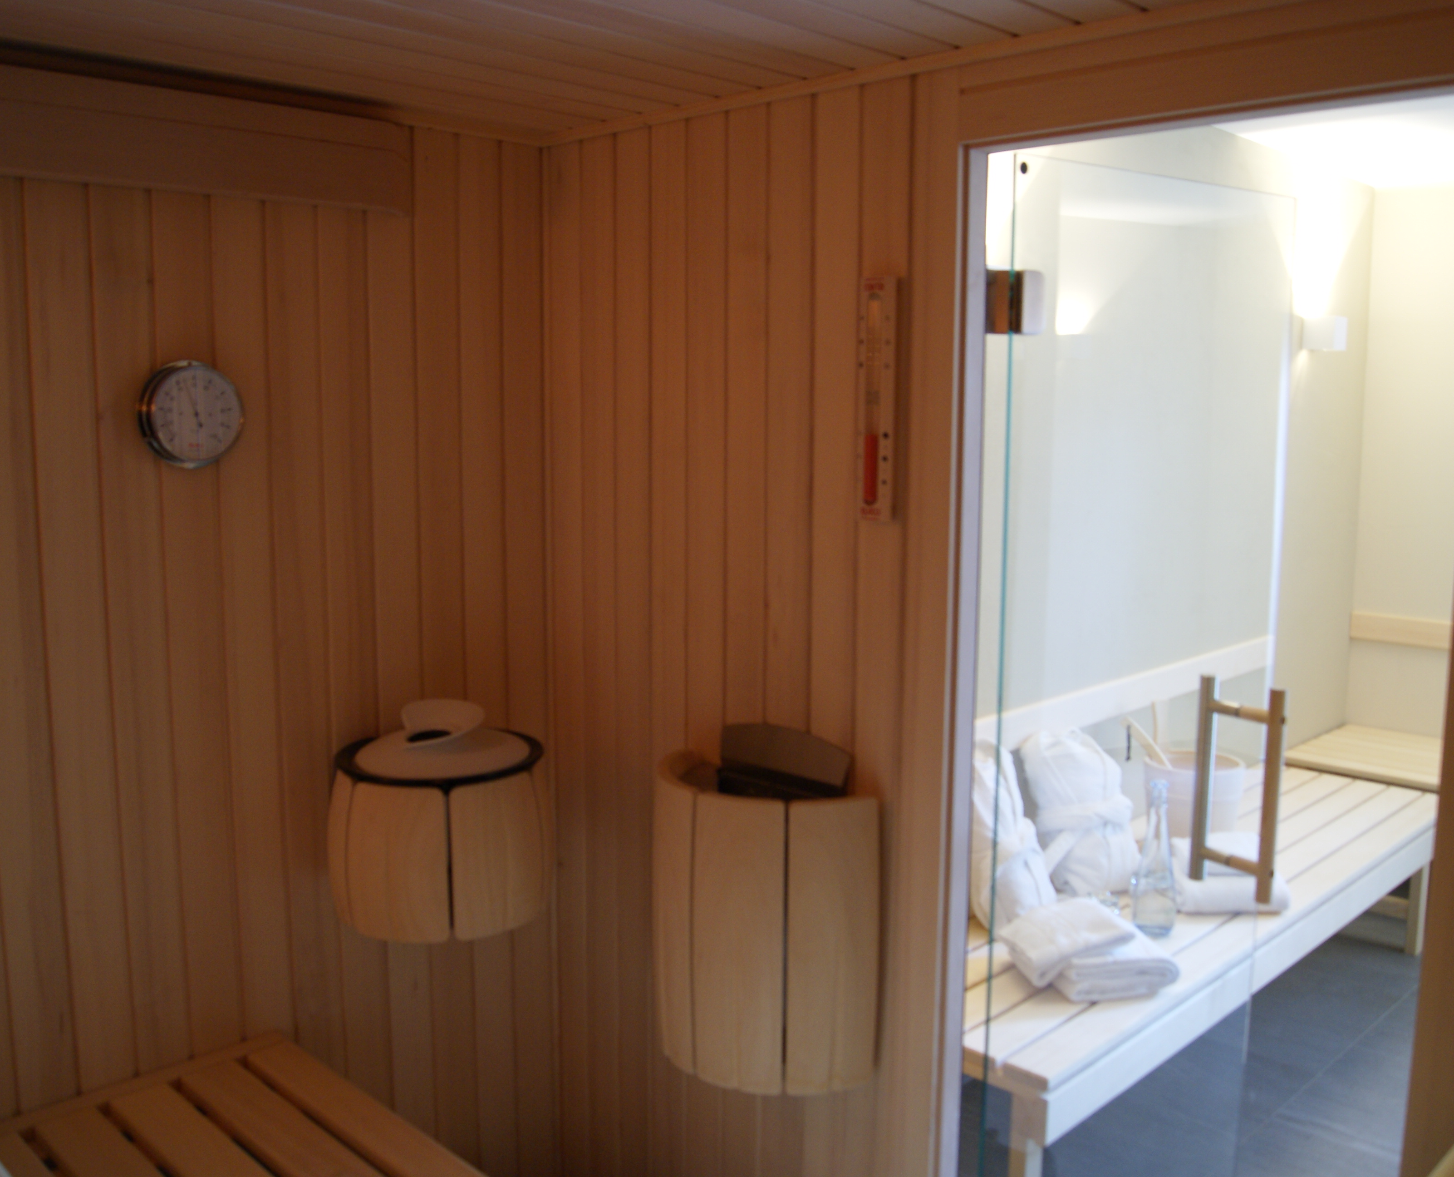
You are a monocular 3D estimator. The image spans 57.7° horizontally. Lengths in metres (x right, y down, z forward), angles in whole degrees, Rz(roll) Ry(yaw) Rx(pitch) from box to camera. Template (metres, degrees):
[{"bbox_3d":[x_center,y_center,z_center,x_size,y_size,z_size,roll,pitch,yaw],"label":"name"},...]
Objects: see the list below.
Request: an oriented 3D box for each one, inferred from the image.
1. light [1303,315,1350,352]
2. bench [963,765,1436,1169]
[{"bbox_3d":[1.860,-0.791,4.110,0.100,0.100,0.100,-7,11,-44],"label":"light"},{"bbox_3d":[1.102,0.908,3.180,2.200,0.460,0.600,-7,11,-44],"label":"bench"}]

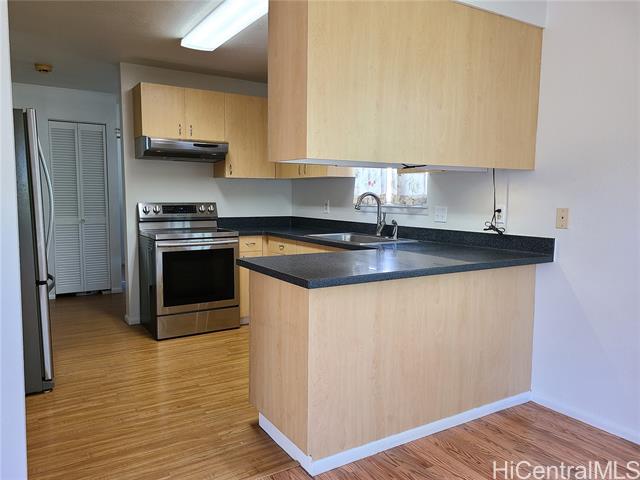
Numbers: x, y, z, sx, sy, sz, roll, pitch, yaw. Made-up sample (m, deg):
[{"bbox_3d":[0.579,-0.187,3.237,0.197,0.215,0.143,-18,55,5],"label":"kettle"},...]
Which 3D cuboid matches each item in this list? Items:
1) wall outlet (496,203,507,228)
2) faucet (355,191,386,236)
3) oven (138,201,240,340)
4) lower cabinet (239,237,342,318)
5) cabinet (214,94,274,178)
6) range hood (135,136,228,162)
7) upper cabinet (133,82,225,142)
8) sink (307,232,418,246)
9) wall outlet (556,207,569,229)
[{"bbox_3d":[1.170,-0.164,3.096,0.014,0.118,0.074,-3,6,-32],"label":"wall outlet"},{"bbox_3d":[0.419,-0.203,3.911,0.285,0.370,0.120,-3,6,-32],"label":"faucet"},{"bbox_3d":[-1.241,0.245,4.572,0.762,1.173,0.710,-3,6,-32],"label":"oven"},{"bbox_3d":[-0.075,0.406,4.330,0.890,0.850,2.408,-3,6,-32],"label":"lower cabinet"},{"bbox_3d":[-0.777,-1.043,4.975,0.549,0.812,0.341,-3,6,-32],"label":"cabinet"},{"bbox_3d":[-1.313,-0.853,4.592,0.766,0.185,0.460,-3,6,-32],"label":"range hood"},{"bbox_3d":[-1.341,-1.187,4.612,0.777,0.467,0.341,-3,6,-32],"label":"upper cabinet"},{"bbox_3d":[0.313,0.076,3.867,0.535,0.187,0.830,-3,6,-32],"label":"sink"},{"bbox_3d":[1.387,-0.121,2.748,0.014,0.116,0.074,-3,6,-32],"label":"wall outlet"}]

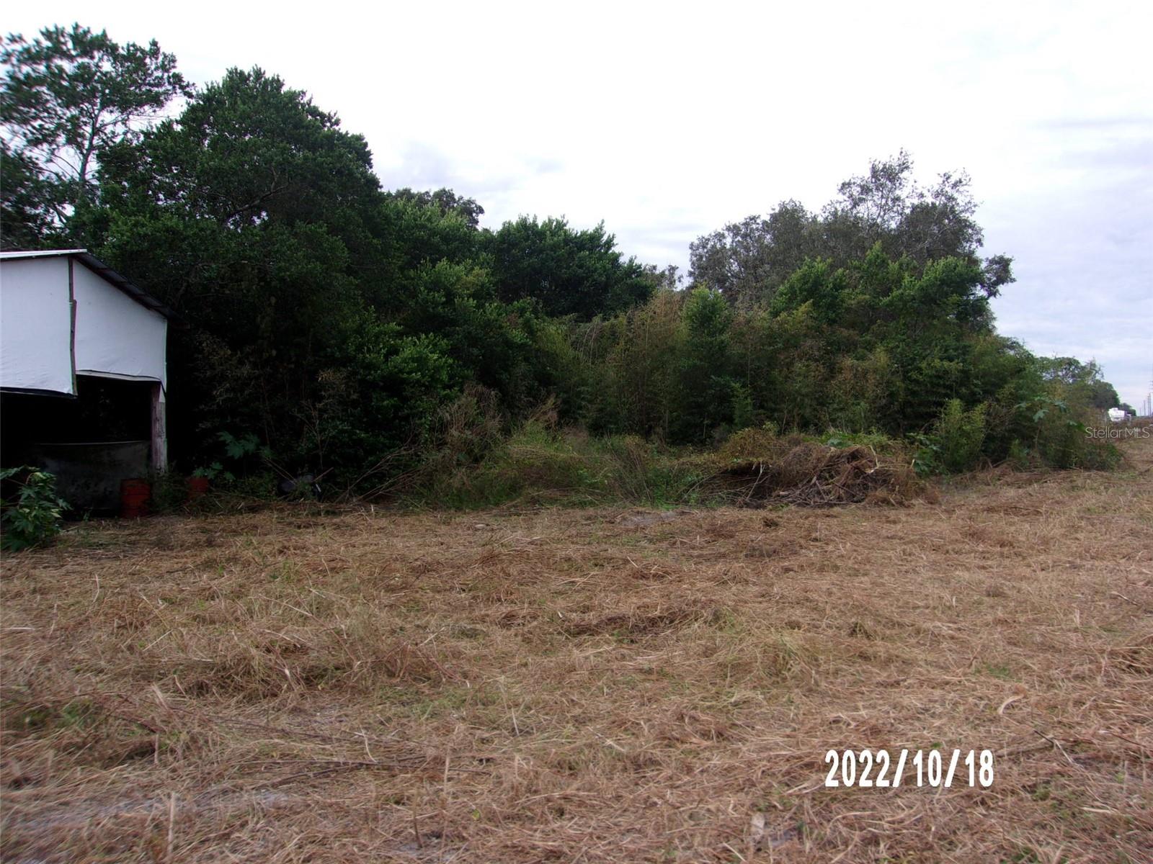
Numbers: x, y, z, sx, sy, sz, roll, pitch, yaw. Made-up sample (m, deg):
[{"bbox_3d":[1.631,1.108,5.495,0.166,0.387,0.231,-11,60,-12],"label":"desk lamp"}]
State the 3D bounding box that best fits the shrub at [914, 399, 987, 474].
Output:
[{"bbox_3d":[9.988,0.144,24.000,1.900,2.000,1.700,0,1,0],"label":"shrub"}]

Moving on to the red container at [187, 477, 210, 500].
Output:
[{"bbox_3d":[-6.387,0.990,15.200,0.370,0.450,0.370,0,1,0],"label":"red container"}]

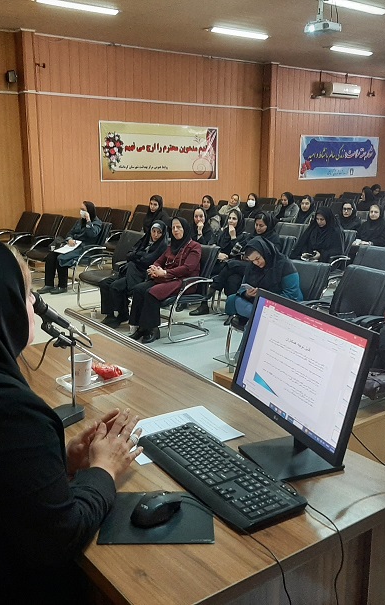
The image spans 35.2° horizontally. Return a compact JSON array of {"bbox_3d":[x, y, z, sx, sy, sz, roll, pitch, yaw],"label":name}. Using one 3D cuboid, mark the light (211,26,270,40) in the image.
[{"bbox_3d":[0.830,-4.649,10.428,1.220,0.090,0.270,-10,17,-37],"label":"light"}]

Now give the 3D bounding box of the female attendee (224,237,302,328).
[{"bbox_3d":[0.623,0.037,5.432,0.800,1.200,0.540,-12,19,-41],"label":"female attendee"}]

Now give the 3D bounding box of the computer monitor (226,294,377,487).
[{"bbox_3d":[0.231,0.191,1.427,0.190,0.360,0.460,-6,15,-24],"label":"computer monitor"}]

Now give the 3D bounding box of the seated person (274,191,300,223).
[{"bbox_3d":[1.496,-1.359,10.948,0.820,1.220,0.500,-9,16,-34],"label":"seated person"}]

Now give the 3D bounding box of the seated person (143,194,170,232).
[{"bbox_3d":[-0.740,-0.820,8.660,0.780,1.250,0.520,-9,17,-33],"label":"seated person"}]

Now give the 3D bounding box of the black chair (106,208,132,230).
[{"bbox_3d":[-1.492,-1.032,10.217,0.640,0.980,0.580,-10,17,-37],"label":"black chair"}]

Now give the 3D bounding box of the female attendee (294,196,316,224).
[{"bbox_3d":[1.522,-0.975,9.407,0.780,1.240,0.520,-9,17,-33],"label":"female attendee"}]

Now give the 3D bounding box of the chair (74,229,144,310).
[{"bbox_3d":[-0.981,-0.371,7.409,0.680,0.970,0.600,-9,17,-33],"label":"chair"}]

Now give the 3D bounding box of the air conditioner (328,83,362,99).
[{"bbox_3d":[3.446,-4.818,13.820,0.980,0.300,0.230,-9,17,-33],"label":"air conditioner"}]

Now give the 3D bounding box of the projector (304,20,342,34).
[{"bbox_3d":[1.480,-3.128,6.900,0.260,0.110,0.320,-10,17,-37],"label":"projector"}]

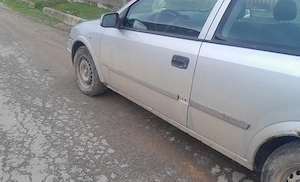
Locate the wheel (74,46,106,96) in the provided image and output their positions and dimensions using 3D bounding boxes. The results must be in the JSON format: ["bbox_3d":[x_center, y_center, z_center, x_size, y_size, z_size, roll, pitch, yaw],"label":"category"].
[{"bbox_3d":[-0.686,-0.238,3.515,0.185,0.590,0.595,-17,28,-39],"label":"wheel"}]

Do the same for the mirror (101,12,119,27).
[{"bbox_3d":[-0.354,-0.624,2.626,0.185,0.125,0.110,-14,26,-34],"label":"mirror"}]

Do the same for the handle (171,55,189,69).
[{"bbox_3d":[0.215,-0.198,2.065,0.040,0.090,0.172,-8,14,-36],"label":"handle"}]

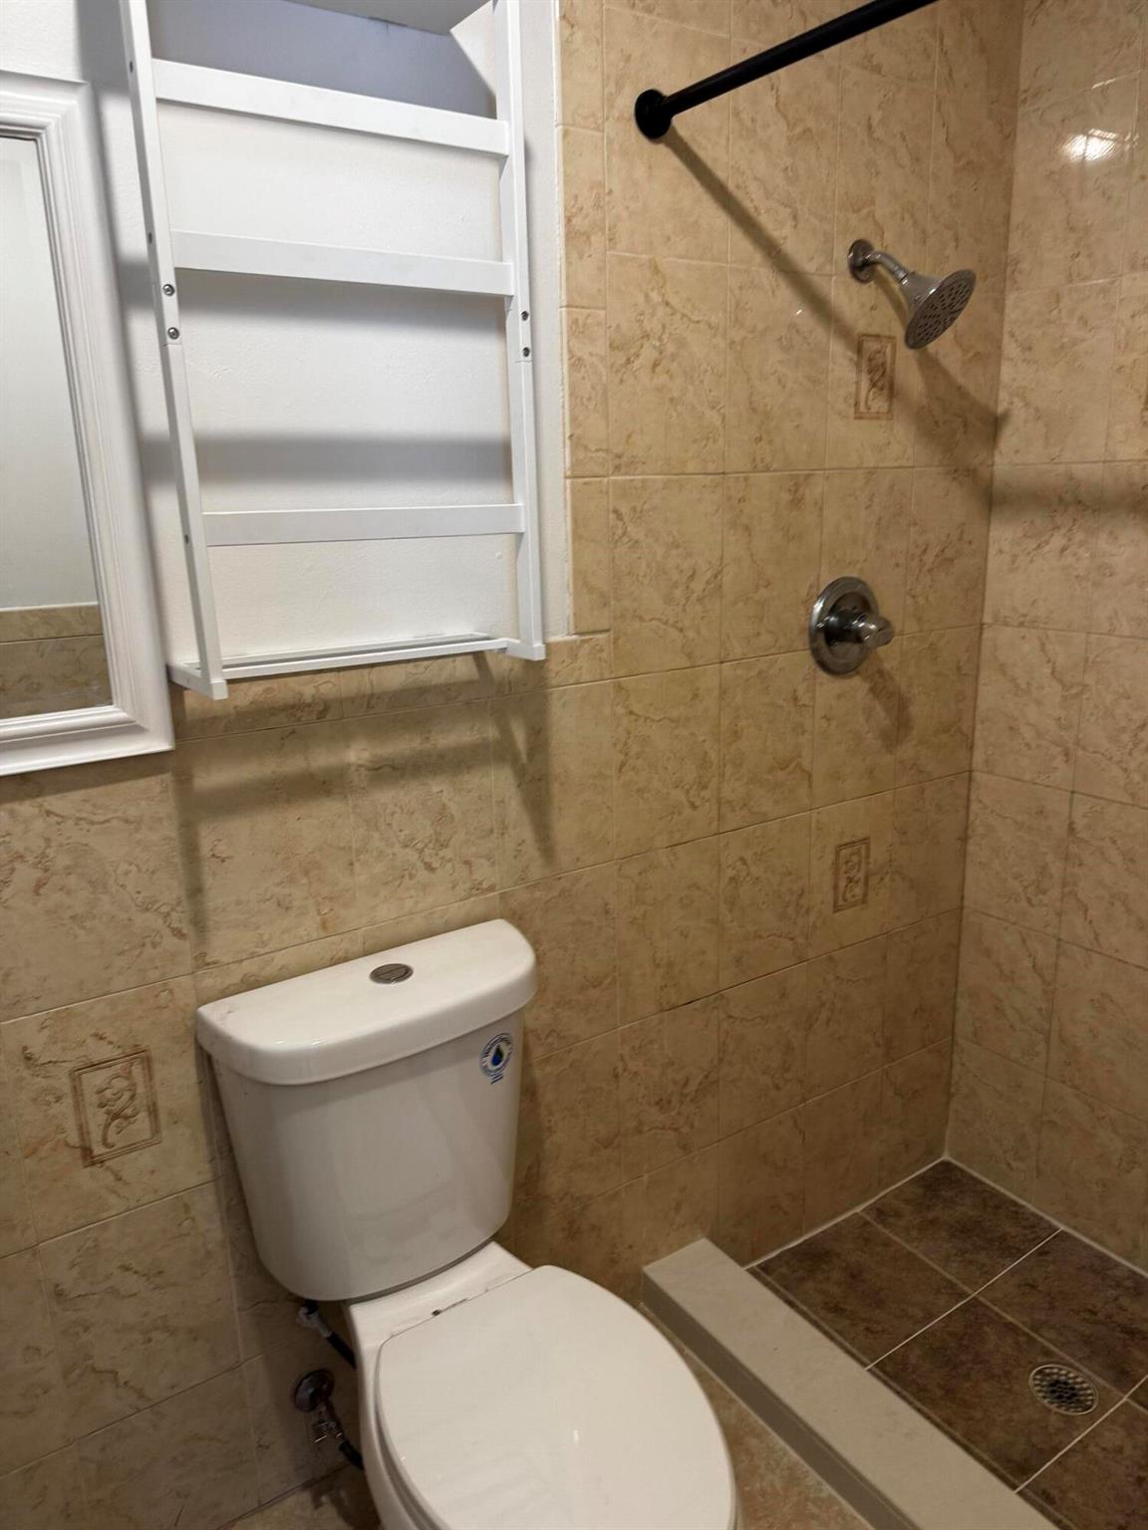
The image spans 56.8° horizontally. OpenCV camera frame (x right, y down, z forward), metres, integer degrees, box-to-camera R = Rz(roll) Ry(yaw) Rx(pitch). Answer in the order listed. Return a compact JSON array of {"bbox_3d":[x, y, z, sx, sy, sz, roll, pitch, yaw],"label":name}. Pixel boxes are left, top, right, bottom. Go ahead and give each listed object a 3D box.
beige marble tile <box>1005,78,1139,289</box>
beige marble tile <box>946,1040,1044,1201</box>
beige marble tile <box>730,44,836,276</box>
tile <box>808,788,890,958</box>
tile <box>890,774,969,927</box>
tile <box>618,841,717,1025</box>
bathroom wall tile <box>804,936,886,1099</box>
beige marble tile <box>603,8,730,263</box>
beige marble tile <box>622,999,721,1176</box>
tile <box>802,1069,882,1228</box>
[{"bbox_3d":[0.864,-0.996,1.845,0.010,0.302,0.220,-11,18,-33],"label":"beige marble tile"},{"bbox_3d":[0.918,0.777,2.321,0.010,0.308,0.226,-11,17,-32],"label":"beige marble tile"},{"bbox_3d":[0.325,-0.936,1.655,0.224,0.304,0.010,-11,18,-32],"label":"beige marble tile"},{"bbox_3d":[0.549,0.218,2.107,0.227,0.307,0.012,-11,17,-32],"label":"tile"},{"bbox_3d":[0.732,0.178,2.192,0.233,0.305,0.010,-11,17,-32],"label":"tile"},{"bbox_3d":[0.161,0.283,1.825,0.225,0.304,0.010,-11,17,-32],"label":"tile"},{"bbox_3d":[0.547,0.507,2.142,0.223,0.302,0.010,-11,17,-32],"label":"bathroom wall tile"},{"bbox_3d":[0.136,-0.888,1.520,0.226,0.303,0.010,-11,17,-32],"label":"beige marble tile"},{"bbox_3d":[0.175,0.589,1.930,0.224,0.304,0.010,-11,18,-32],"label":"beige marble tile"},{"bbox_3d":[0.556,0.807,2.222,0.223,0.314,0.010,-11,17,-32],"label":"tile"}]

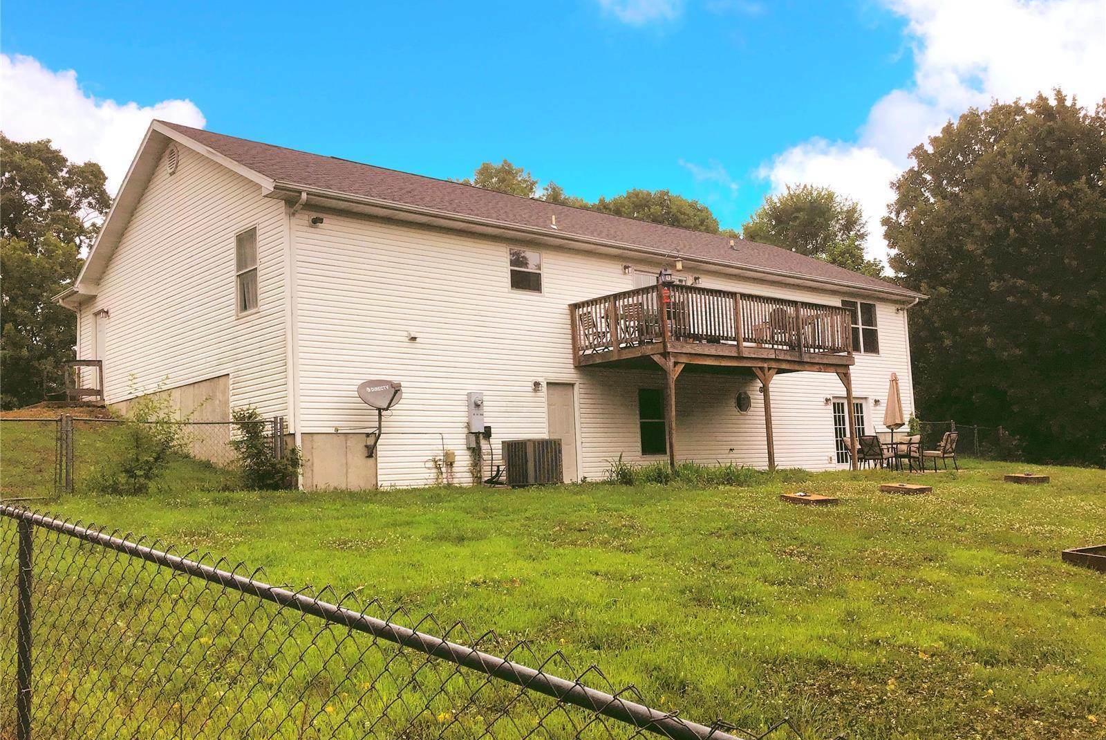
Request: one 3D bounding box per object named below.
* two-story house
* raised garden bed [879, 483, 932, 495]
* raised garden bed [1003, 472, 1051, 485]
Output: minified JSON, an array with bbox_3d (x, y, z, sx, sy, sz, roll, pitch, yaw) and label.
[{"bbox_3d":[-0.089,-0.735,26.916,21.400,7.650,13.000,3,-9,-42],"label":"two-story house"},{"bbox_3d":[6.063,2.066,16.999,0.615,0.130,0.615,2,-2,-43],"label":"raised garden bed"},{"bbox_3d":[9.369,2.168,19.598,0.615,0.130,0.615,2,-3,-43],"label":"raised garden bed"}]

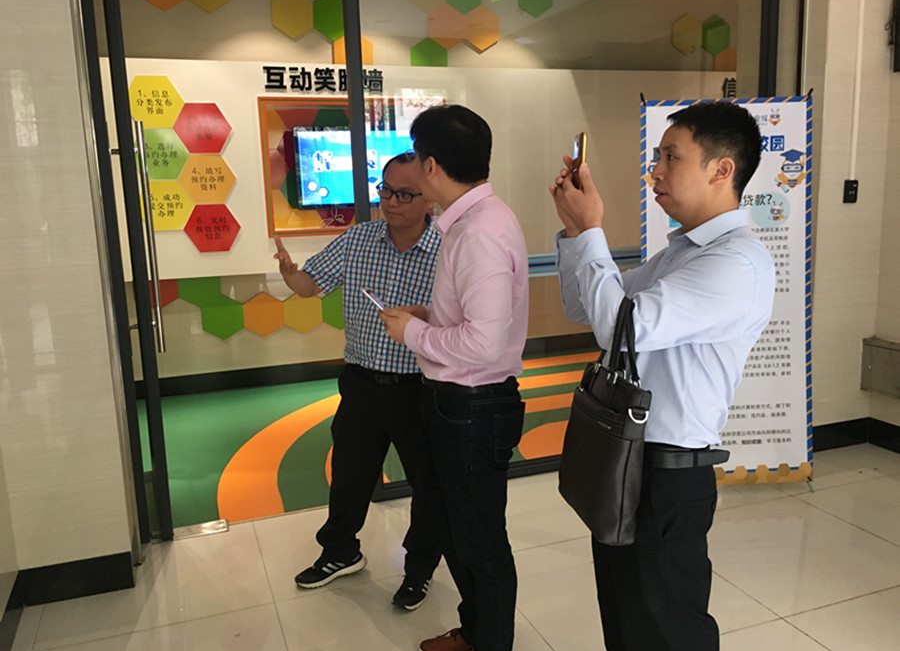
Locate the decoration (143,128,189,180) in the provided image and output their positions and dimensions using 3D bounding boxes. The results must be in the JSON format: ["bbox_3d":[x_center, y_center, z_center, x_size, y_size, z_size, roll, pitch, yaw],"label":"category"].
[{"bbox_3d":[-1.989,-1.171,5.181,0.394,0.341,0.025,-5,11,-19],"label":"decoration"}]

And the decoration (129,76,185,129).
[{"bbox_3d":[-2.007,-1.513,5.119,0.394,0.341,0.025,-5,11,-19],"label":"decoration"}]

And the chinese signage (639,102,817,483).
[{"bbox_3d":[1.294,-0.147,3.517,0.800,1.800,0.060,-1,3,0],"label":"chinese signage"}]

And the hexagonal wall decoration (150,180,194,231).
[{"bbox_3d":[-2.098,-0.885,5.574,0.425,0.367,0.025,-6,10,-19],"label":"hexagonal wall decoration"}]

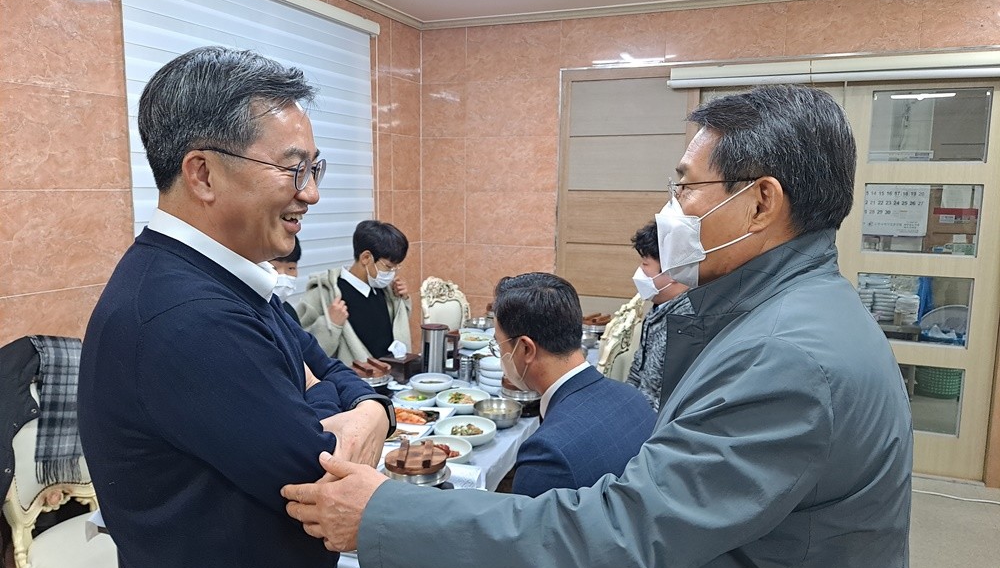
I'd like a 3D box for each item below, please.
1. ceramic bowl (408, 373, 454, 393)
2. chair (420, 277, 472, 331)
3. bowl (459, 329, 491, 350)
[{"bbox_3d":[-0.244,0.363,2.494,0.158,0.041,0.158,1,8,0],"label":"ceramic bowl"},{"bbox_3d":[-0.075,0.490,3.325,0.600,1.030,0.500,4,9,23],"label":"chair"},{"bbox_3d":[-0.101,0.262,3.144,0.163,0.059,0.163,1,8,0],"label":"bowl"}]

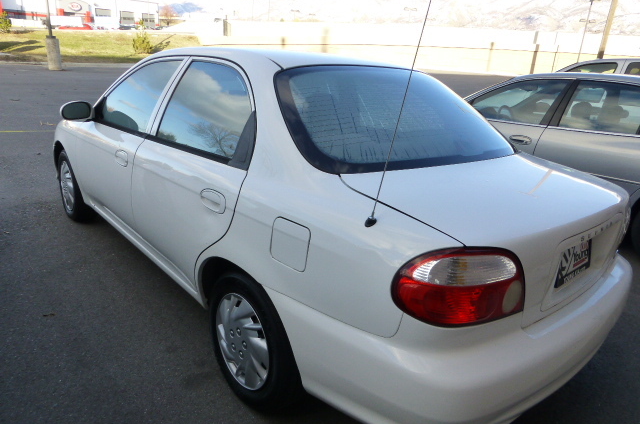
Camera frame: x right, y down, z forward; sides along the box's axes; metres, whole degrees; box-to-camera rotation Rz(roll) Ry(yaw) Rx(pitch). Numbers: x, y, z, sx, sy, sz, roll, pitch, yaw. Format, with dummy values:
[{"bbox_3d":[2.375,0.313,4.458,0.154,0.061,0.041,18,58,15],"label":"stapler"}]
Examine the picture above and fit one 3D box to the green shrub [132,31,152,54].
[{"bbox_3d":[-10.001,-9.550,25.000,1.150,1.350,1.150,-2,19,-21],"label":"green shrub"}]

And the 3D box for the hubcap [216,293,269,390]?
[{"bbox_3d":[-0.313,0.511,1.779,0.050,0.386,0.386,-10,23,-41],"label":"hubcap"}]

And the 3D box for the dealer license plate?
[{"bbox_3d":[0.878,0.174,1.531,0.305,0.152,0.015,-10,20,-41],"label":"dealer license plate"}]

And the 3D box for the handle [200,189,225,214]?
[{"bbox_3d":[-0.417,-0.041,1.739,0.040,0.088,0.185,-10,23,-41],"label":"handle"}]

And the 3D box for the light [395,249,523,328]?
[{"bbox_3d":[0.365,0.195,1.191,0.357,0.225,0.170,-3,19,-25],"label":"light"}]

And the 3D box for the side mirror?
[{"bbox_3d":[-1.483,-0.618,2.714,0.195,0.125,0.115,-10,23,-41],"label":"side mirror"}]

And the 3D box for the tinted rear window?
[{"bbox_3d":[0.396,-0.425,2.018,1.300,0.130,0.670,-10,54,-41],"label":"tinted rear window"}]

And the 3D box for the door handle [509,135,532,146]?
[{"bbox_3d":[1.625,-0.580,3.596,0.045,0.085,0.195,-10,23,-41],"label":"door handle"}]

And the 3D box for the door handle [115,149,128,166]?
[{"bbox_3d":[-1.093,-0.298,2.446,0.040,0.088,0.185,-10,23,-41],"label":"door handle"}]

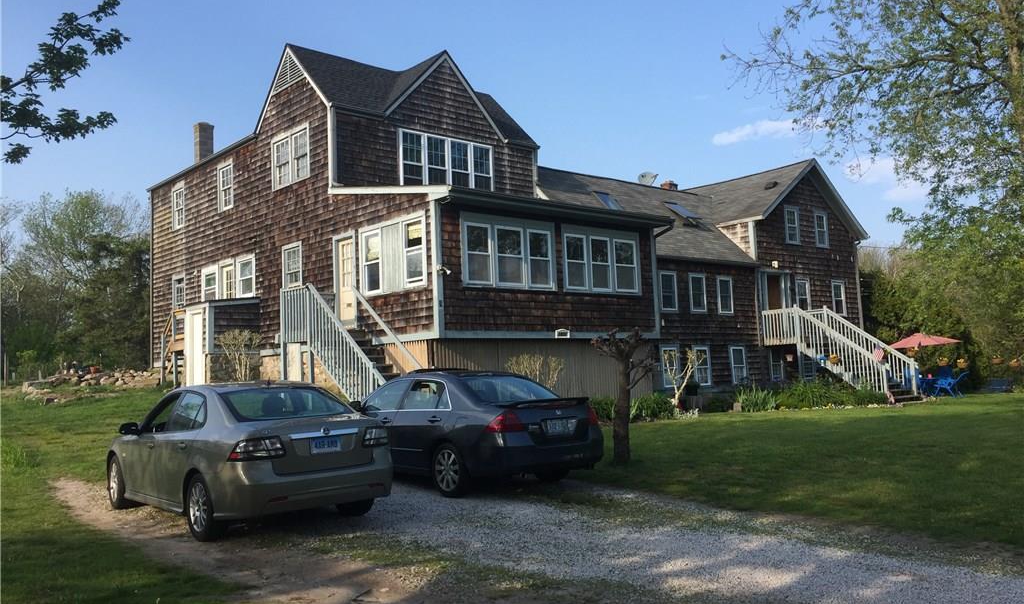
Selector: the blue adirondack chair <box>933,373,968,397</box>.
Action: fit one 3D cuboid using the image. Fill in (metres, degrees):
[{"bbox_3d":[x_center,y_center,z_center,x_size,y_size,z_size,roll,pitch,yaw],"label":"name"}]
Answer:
[{"bbox_3d":[14.328,2.702,28.000,0.970,0.820,0.720,-5,-5,26],"label":"blue adirondack chair"}]

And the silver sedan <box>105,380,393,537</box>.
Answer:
[{"bbox_3d":[-3.183,1.655,9.743,1.790,1.440,4.640,1,-5,-40],"label":"silver sedan"}]

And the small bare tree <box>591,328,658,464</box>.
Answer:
[{"bbox_3d":[1.658,1.385,12.640,0.980,1.980,0.900,-3,-5,7],"label":"small bare tree"}]

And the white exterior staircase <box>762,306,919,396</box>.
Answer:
[{"bbox_3d":[9.774,1.441,25.840,1.850,2.750,3.750,2,-7,-42],"label":"white exterior staircase"}]

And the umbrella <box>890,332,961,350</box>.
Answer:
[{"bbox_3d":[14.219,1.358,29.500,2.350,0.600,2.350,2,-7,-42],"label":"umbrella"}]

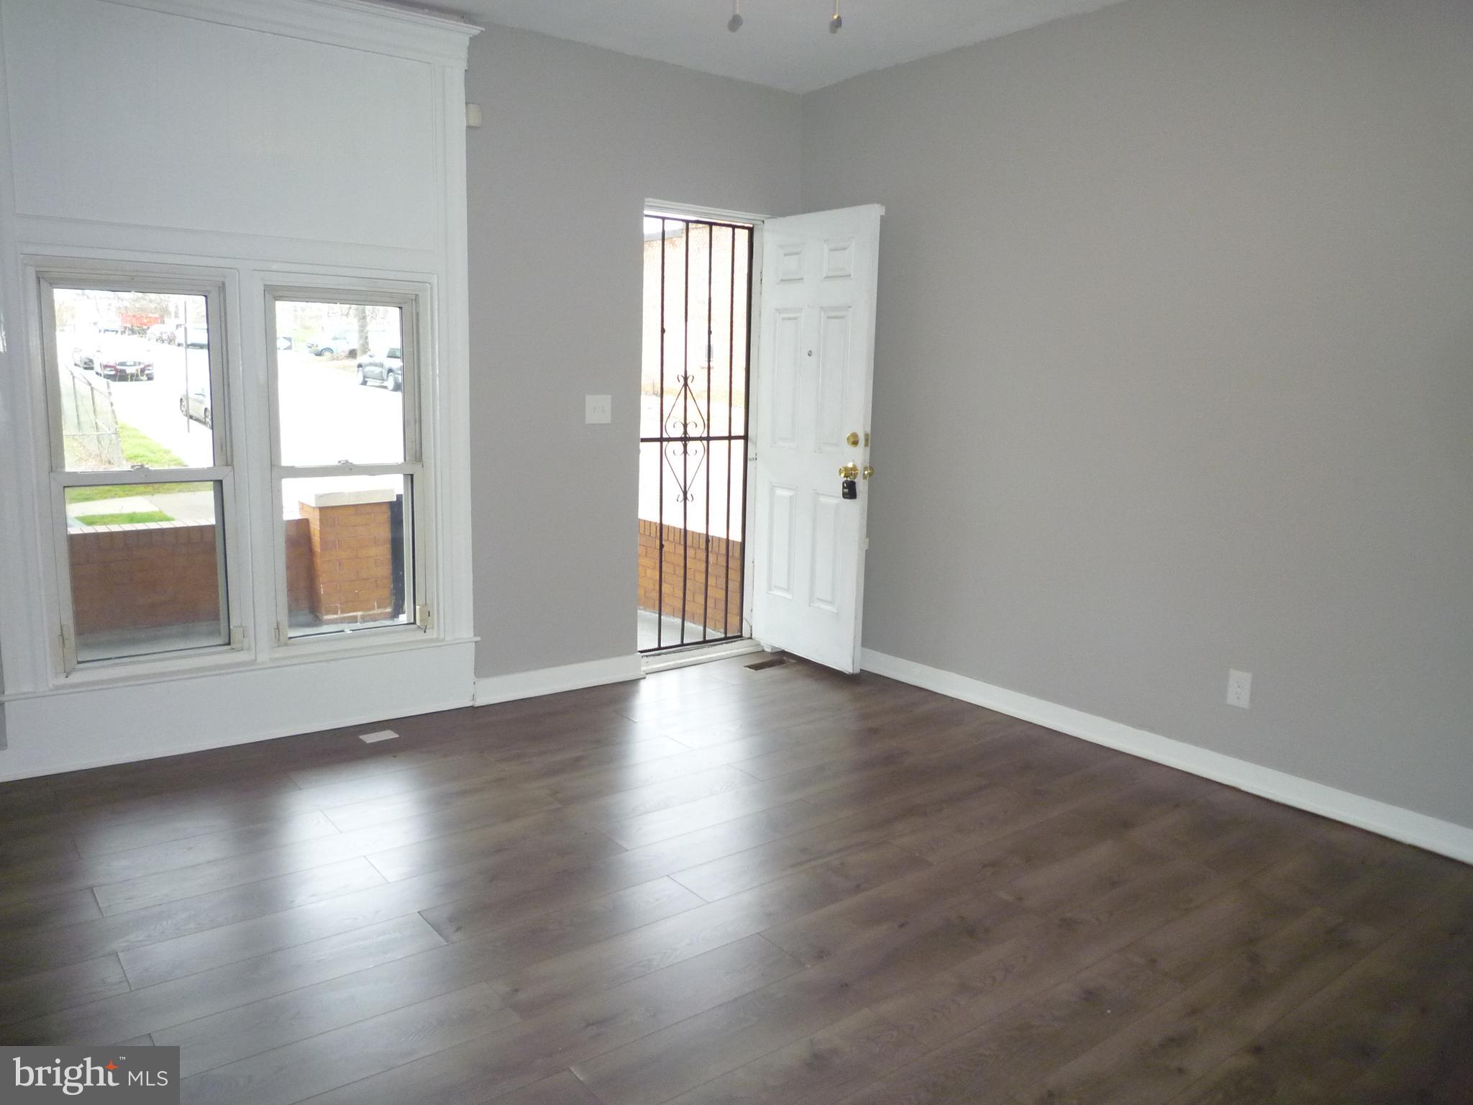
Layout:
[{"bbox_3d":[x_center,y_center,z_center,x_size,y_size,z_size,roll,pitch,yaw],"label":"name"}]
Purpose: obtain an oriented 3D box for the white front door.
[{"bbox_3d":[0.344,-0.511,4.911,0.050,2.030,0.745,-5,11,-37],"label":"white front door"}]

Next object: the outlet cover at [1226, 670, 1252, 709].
[{"bbox_3d":[1.756,0.480,3.718,0.008,0.122,0.077,-5,11,-37],"label":"outlet cover"}]

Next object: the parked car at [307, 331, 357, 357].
[{"bbox_3d":[-22.548,-12.204,62.500,4.900,1.820,1.930,-6,12,-40],"label":"parked car"}]

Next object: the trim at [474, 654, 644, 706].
[{"bbox_3d":[-0.766,0.555,4.705,0.836,0.118,0.020,-5,11,-37],"label":"trim"}]

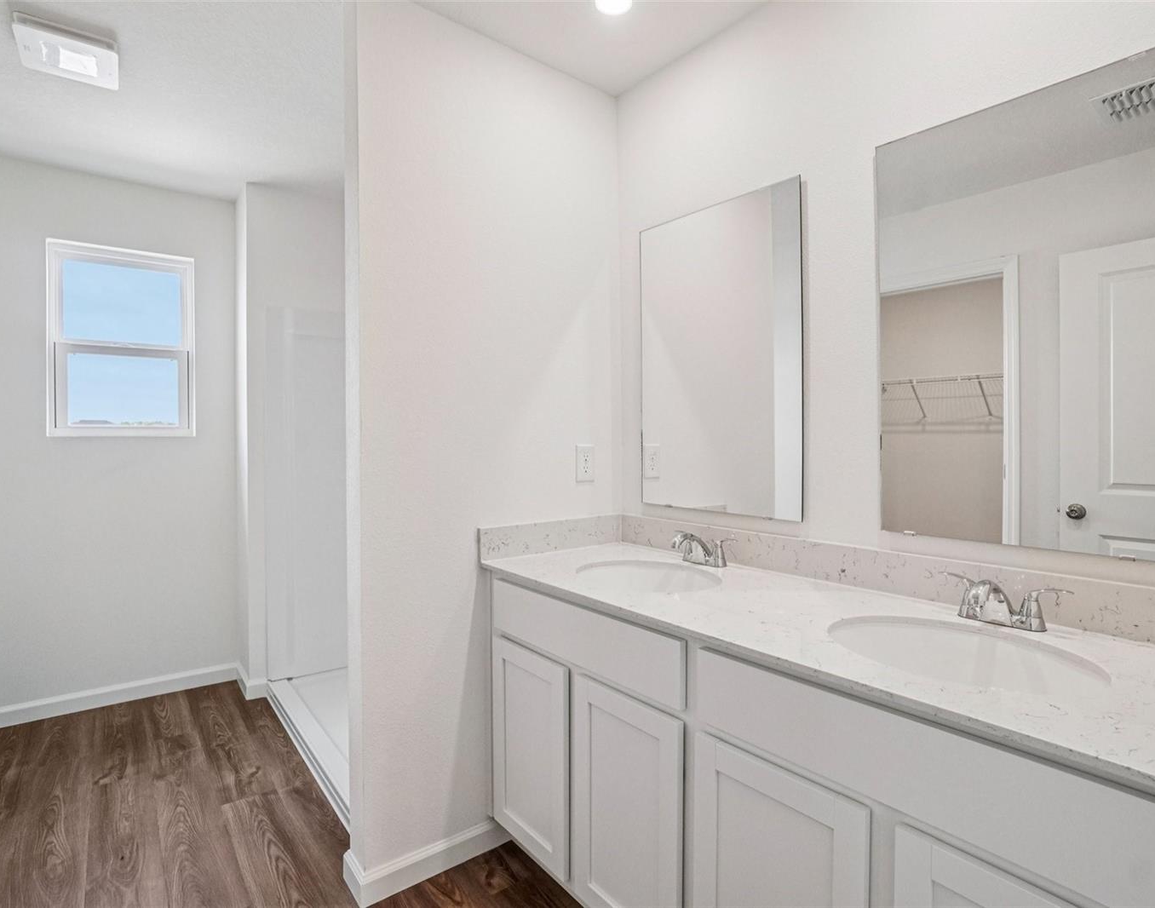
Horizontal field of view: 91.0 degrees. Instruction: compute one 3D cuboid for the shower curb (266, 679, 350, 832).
[{"bbox_3d":[-1.014,1.132,2.204,0.085,0.090,1.433,-1,1,-39],"label":"shower curb"}]

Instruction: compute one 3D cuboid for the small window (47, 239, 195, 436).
[{"bbox_3d":[-2.152,-0.522,2.696,0.550,0.880,0.080,-1,1,-35],"label":"small window"}]

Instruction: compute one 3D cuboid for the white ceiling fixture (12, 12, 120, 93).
[{"bbox_3d":[-1.549,-1.220,1.732,0.236,0.040,0.238,-1,2,-37],"label":"white ceiling fixture"}]

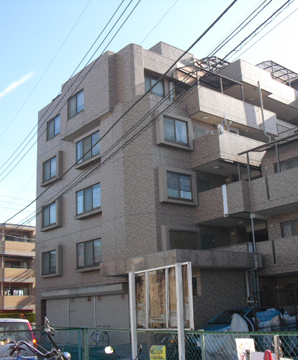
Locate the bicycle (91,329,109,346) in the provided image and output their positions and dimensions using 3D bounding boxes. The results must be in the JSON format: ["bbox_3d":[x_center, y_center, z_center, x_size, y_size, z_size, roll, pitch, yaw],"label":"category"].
[{"bbox_3d":[-2.240,7.217,22.995,0.500,0.900,1.560,9,-19,-38],"label":"bicycle"}]

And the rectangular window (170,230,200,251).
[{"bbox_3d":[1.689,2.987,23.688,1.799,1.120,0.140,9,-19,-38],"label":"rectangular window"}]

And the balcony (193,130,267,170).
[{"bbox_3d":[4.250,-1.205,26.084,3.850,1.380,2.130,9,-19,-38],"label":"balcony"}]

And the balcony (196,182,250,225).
[{"bbox_3d":[3.846,1.213,24.221,1.550,1.470,3.310,9,-19,-38],"label":"balcony"}]

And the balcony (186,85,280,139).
[{"bbox_3d":[4.767,-3.676,28.019,6.400,1.380,1.010,9,-19,-38],"label":"balcony"}]

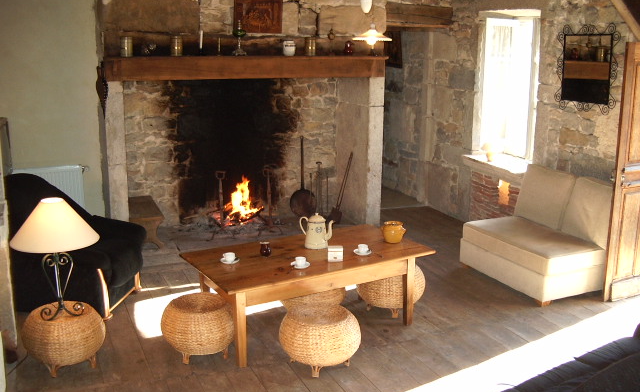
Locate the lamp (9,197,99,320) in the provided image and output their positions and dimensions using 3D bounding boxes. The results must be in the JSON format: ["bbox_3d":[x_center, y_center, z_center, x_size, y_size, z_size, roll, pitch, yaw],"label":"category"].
[{"bbox_3d":[-1.598,0.378,4.284,0.524,0.714,0.524,0,13,0],"label":"lamp"}]

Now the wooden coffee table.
[{"bbox_3d":[-0.079,0.672,4.932,1.566,0.554,0.852,-7,15,-30],"label":"wooden coffee table"}]

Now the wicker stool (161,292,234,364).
[{"bbox_3d":[-0.774,0.857,4.560,0.505,0.350,0.505,0,13,0],"label":"wicker stool"}]

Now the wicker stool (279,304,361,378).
[{"bbox_3d":[0.003,0.897,4.405,0.505,0.350,0.505,0,13,0],"label":"wicker stool"}]

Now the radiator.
[{"bbox_3d":[-2.594,0.022,6.791,0.642,0.616,0.091,-5,14,-21],"label":"radiator"}]

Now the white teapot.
[{"bbox_3d":[-0.017,0.238,5.054,0.257,0.238,0.170,-2,13,-10],"label":"white teapot"}]

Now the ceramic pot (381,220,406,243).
[{"bbox_3d":[0.537,0.262,5.171,0.185,0.146,0.151,-1,13,-6],"label":"ceramic pot"}]

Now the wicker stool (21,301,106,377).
[{"bbox_3d":[-1.595,0.888,4.399,0.505,0.350,0.505,0,13,0],"label":"wicker stool"}]

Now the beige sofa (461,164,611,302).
[{"bbox_3d":[1.878,0.283,5.953,0.853,0.881,1.061,-6,14,-24],"label":"beige sofa"}]

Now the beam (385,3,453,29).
[{"bbox_3d":[1.026,-1.969,7.718,0.883,0.233,0.223,-5,14,-21],"label":"beam"}]

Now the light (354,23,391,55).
[{"bbox_3d":[0.368,-1.115,4.951,0.278,0.203,0.278,0,13,0],"label":"light"}]

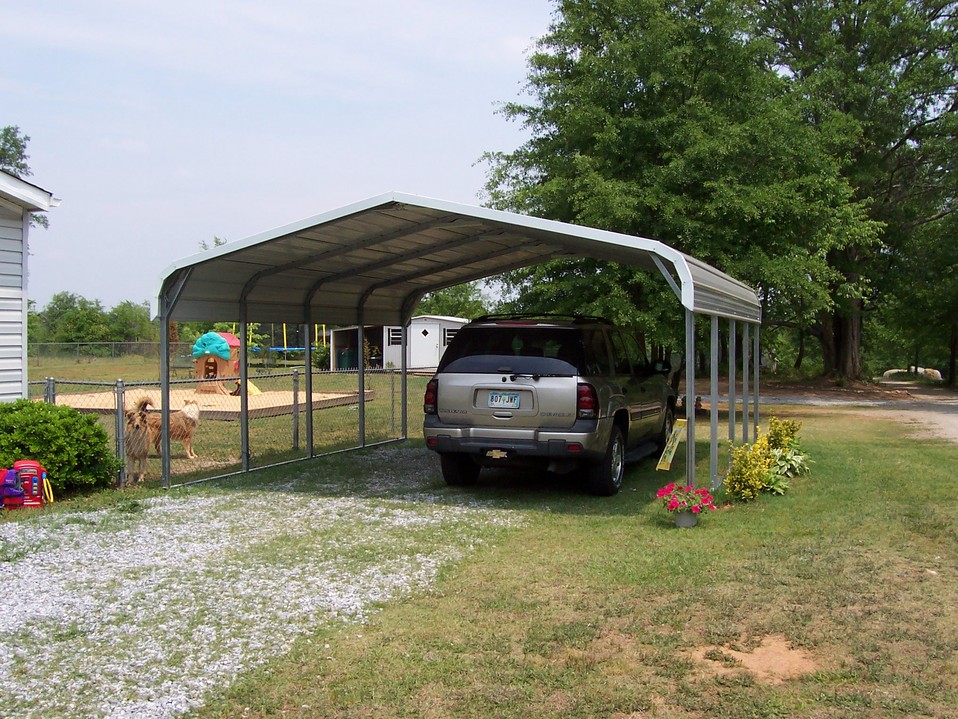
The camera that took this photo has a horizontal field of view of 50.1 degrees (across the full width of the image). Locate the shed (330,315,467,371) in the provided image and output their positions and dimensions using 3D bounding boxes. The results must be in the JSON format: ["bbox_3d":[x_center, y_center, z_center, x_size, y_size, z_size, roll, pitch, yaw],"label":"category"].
[{"bbox_3d":[-3.373,-0.769,47.797,6.150,2.500,4.600,0,1,3],"label":"shed"}]

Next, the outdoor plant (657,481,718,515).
[{"bbox_3d":[1.730,1.159,8.539,0.499,0.280,0.460,0,1,0],"label":"outdoor plant"}]

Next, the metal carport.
[{"bbox_3d":[0.318,-0.181,12.809,5.687,3.001,6.360,0,1,20],"label":"metal carport"}]

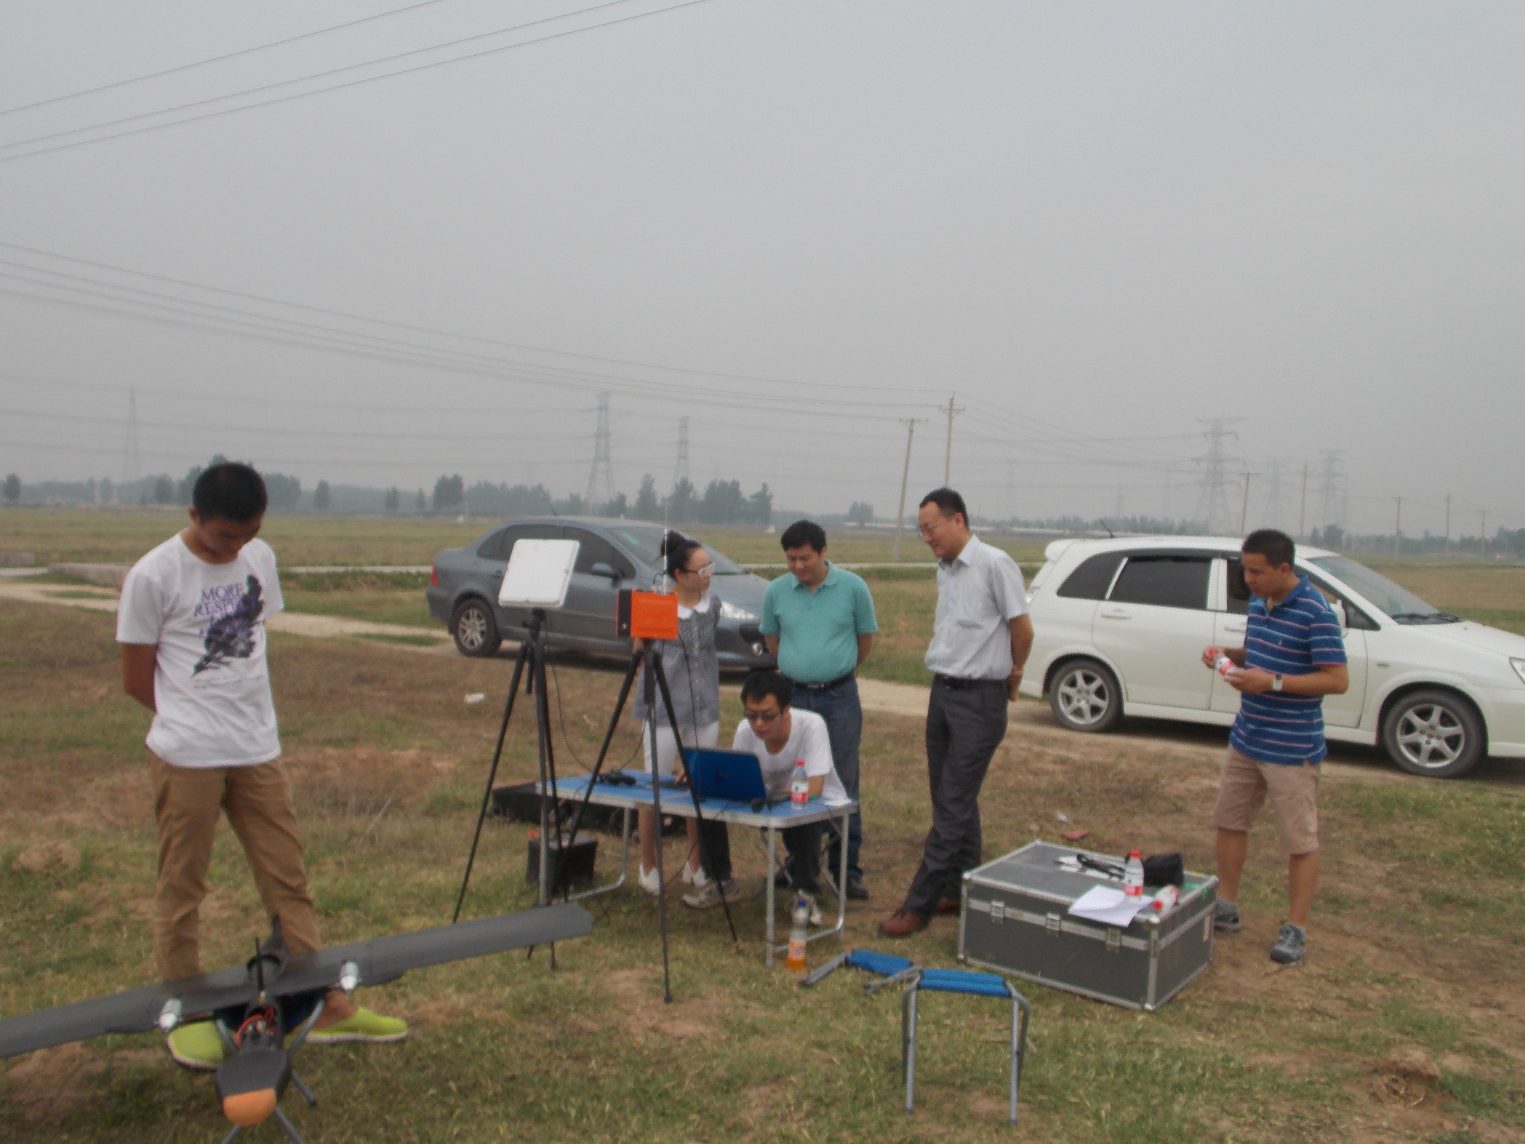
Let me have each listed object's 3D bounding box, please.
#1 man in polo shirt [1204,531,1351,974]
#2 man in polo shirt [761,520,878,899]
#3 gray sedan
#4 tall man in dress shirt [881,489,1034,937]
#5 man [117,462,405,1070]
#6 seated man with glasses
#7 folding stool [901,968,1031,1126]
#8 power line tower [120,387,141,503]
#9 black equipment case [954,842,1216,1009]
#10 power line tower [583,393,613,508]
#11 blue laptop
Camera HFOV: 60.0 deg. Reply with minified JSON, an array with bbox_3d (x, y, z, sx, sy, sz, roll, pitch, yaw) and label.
[{"bbox_3d":[2.021,0.641,5.220,0.470,1.630,0.480,1,2,-23],"label":"man in polo shirt"},{"bbox_3d":[0.246,0.573,5.740,0.520,1.620,0.350,2,2,19],"label":"man in polo shirt"},{"bbox_3d":[-1.440,0.195,13.850,4.480,1.520,1.760,3,3,34],"label":"gray sedan"},{"bbox_3d":[0.786,0.535,5.330,0.470,1.760,0.480,0,3,-35],"label":"tall man in dress shirt"},{"bbox_3d":[-1.522,0.537,3.930,0.700,1.730,0.460,1,2,-25],"label":"man"},{"bbox_3d":[0.012,0.879,5.420,0.580,1.010,0.720,3,2,25],"label":"seated man with glasses"},{"bbox_3d":[0.556,1.286,3.640,0.330,0.390,0.300,2,2,10],"label":"folding stool"},{"bbox_3d":[-242.189,-47.924,505.000,8.000,45.000,9.000,2,2,18],"label":"power line tower"},{"bbox_3d":[1.222,1.286,4.920,0.725,0.310,0.635,3,3,37],"label":"black equipment case"},{"bbox_3d":[-58.307,-40.971,467.000,10.500,45.000,11.000,2,2,18],"label":"power line tower"},{"bbox_3d":[-0.115,0.761,5.012,0.300,0.190,0.280,2,2,17],"label":"blue laptop"}]

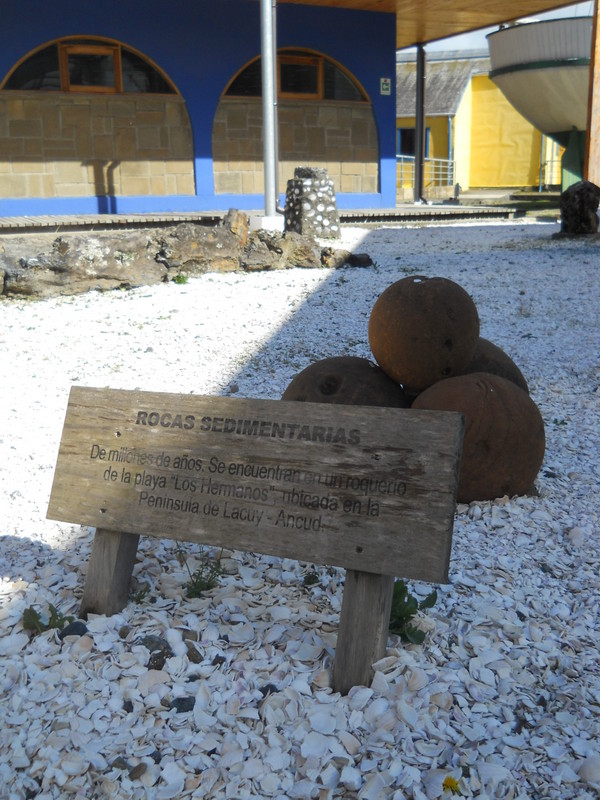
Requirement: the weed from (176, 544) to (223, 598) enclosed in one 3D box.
[{"bbox_3d":[-0.250,0.427,2.130,0.112,0.115,0.090,-1,14,0],"label":"weed"}]

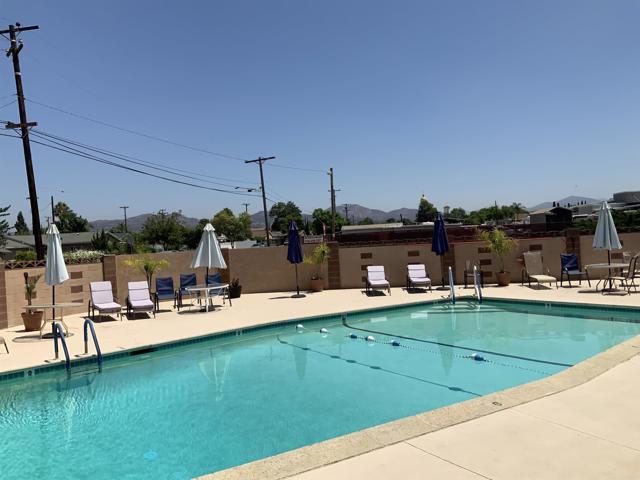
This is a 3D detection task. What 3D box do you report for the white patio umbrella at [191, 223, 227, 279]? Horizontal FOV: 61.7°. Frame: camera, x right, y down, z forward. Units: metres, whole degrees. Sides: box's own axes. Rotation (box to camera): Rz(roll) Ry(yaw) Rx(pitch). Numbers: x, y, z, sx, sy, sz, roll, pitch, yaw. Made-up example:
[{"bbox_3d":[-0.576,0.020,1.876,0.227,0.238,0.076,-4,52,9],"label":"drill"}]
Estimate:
[{"bbox_3d":[-3.076,0.728,14.877,0.980,2.430,0.980,-3,0,-11],"label":"white patio umbrella"}]

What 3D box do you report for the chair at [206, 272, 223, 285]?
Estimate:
[{"bbox_3d":[-2.946,1.478,15.793,0.630,0.930,0.700,-3,0,-22],"label":"chair"}]

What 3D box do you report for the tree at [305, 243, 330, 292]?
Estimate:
[{"bbox_3d":[-0.101,0.941,19.316,0.900,1.780,0.850,-3,0,0],"label":"tree"}]

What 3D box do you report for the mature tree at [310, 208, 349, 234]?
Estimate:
[{"bbox_3d":[1.403,-1.047,69.983,5.000,6.138,4.800,-3,0,1],"label":"mature tree"}]

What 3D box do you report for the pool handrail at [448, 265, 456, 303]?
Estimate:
[{"bbox_3d":[3.682,1.273,14.892,0.120,1.030,0.650,-3,0,3],"label":"pool handrail"}]

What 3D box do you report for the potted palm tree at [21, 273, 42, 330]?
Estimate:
[{"bbox_3d":[-7.157,1.515,13.275,0.600,1.420,0.600,-3,1,-33],"label":"potted palm tree"}]

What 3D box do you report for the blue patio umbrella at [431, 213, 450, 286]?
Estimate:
[{"bbox_3d":[4.013,0.354,17.717,0.560,2.500,0.560,-3,0,13],"label":"blue patio umbrella"}]

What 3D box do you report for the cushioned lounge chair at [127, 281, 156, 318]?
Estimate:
[{"bbox_3d":[-4.959,1.662,14.647,0.640,0.880,1.500,-3,1,-27],"label":"cushioned lounge chair"}]

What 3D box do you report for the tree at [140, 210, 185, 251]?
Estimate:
[{"bbox_3d":[-17.480,-0.474,60.024,5.000,5.660,5.000,-3,0,0],"label":"tree"}]

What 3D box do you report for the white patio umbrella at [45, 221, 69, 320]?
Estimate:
[{"bbox_3d":[-5.683,0.848,11.547,0.540,2.430,0.540,-3,0,-27],"label":"white patio umbrella"}]

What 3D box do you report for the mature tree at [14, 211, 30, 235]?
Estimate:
[{"bbox_3d":[-37.648,0.166,67.979,2.600,7.826,2.600,-3,0,-29],"label":"mature tree"}]

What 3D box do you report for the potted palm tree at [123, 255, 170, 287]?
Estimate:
[{"bbox_3d":[-5.583,1.292,17.218,1.450,1.630,1.300,-3,1,-27],"label":"potted palm tree"}]

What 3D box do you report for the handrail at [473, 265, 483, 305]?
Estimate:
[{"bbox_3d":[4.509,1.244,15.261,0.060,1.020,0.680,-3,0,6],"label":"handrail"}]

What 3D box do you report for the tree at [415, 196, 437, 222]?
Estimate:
[{"bbox_3d":[20.872,-4.154,105.035,4.400,8.350,4.400,-3,0,0],"label":"tree"}]

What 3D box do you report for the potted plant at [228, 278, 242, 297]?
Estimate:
[{"bbox_3d":[-2.849,1.620,18.042,0.430,0.660,0.430,-3,0,-9],"label":"potted plant"}]

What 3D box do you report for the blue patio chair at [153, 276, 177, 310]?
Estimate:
[{"bbox_3d":[-4.424,1.553,15.393,0.630,0.930,0.700,-3,0,-23],"label":"blue patio chair"}]

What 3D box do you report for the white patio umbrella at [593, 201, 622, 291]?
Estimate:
[{"bbox_3d":[7.659,0.159,14.327,0.780,2.430,0.780,-3,0,28],"label":"white patio umbrella"}]

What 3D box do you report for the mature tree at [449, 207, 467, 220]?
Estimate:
[{"bbox_3d":[21.960,-2.072,84.983,3.600,6.169,3.600,-3,0,15],"label":"mature tree"}]

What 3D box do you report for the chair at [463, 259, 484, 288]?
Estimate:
[{"bbox_3d":[5.068,1.095,17.677,0.660,0.940,0.850,-3,0,13],"label":"chair"}]

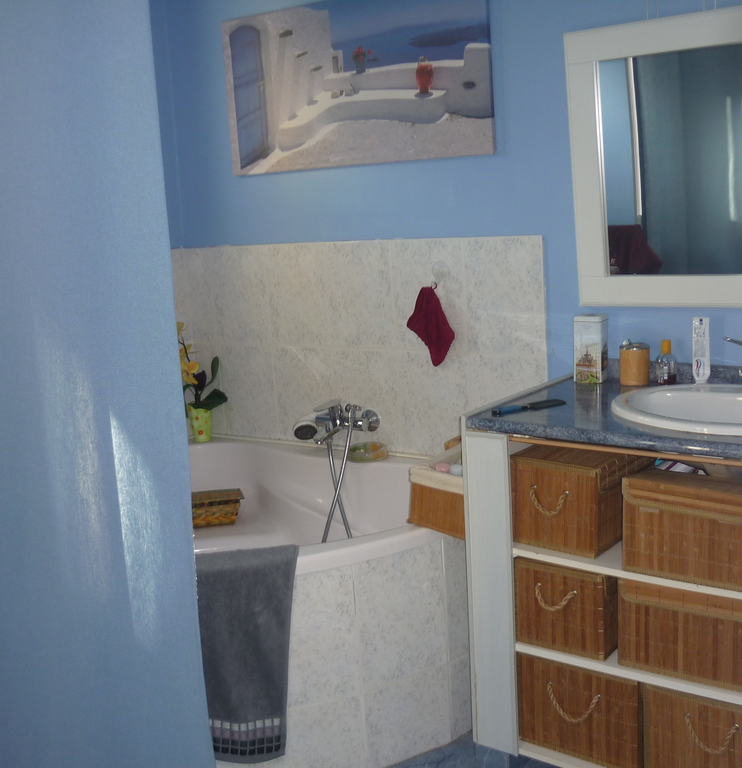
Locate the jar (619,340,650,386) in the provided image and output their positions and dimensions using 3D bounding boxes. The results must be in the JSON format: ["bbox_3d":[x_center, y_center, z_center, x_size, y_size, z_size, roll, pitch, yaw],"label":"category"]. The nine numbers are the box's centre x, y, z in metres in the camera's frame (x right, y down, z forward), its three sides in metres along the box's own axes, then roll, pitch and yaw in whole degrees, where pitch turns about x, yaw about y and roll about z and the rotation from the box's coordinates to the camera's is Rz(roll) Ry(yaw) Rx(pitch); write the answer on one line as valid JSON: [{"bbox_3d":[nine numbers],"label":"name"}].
[{"bbox_3d":[0.672,-0.052,2.478,0.076,0.104,0.076,-3,10,1],"label":"jar"}]

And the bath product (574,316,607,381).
[{"bbox_3d":[0.575,-0.091,2.542,0.074,0.169,0.060,3,12,33],"label":"bath product"}]

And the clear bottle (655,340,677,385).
[{"bbox_3d":[0.740,-0.054,2.451,0.053,0.110,0.040,3,12,32],"label":"clear bottle"}]

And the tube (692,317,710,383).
[{"bbox_3d":[0.788,-0.078,2.321,0.042,0.158,0.030,2,11,29],"label":"tube"}]

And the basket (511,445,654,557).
[{"bbox_3d":[0.474,0.247,2.232,0.203,0.198,0.265,4,12,36],"label":"basket"}]

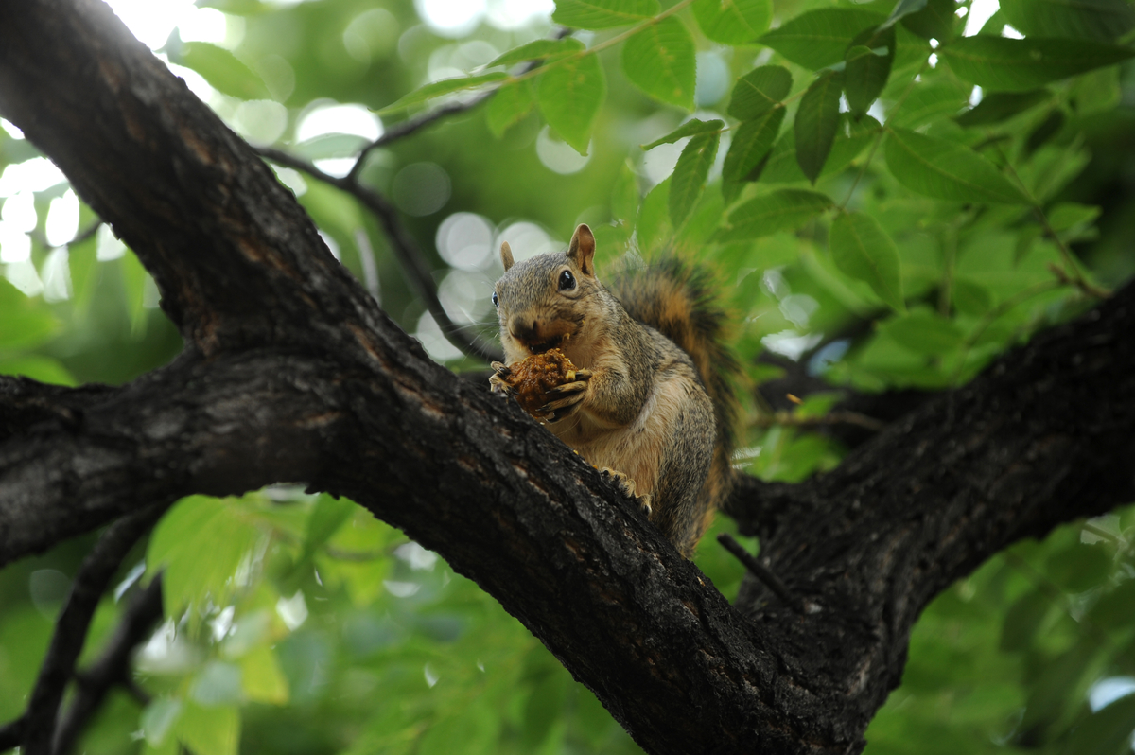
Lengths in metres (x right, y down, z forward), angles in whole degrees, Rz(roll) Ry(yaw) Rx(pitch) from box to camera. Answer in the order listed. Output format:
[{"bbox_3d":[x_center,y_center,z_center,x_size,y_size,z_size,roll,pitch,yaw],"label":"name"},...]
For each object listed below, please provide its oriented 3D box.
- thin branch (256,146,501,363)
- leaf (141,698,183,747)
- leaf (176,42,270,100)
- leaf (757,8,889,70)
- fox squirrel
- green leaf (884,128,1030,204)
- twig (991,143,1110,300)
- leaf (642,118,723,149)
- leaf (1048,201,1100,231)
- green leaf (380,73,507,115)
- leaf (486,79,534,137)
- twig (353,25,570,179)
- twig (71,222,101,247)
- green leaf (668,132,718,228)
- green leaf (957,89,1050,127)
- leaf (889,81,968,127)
[{"bbox_3d":[-0.119,-0.086,4.150,0.220,0.045,0.045,41,0,0],"label":"thin branch"},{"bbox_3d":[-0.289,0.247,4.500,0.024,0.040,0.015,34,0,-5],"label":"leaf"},{"bbox_3d":[-0.222,-0.197,4.050,0.066,0.028,0.016,30,0,-4],"label":"leaf"},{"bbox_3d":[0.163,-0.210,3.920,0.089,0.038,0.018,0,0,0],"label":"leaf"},{"bbox_3d":[0.028,0.008,3.780,0.155,0.185,0.098,16,-24,-40],"label":"fox squirrel"},{"bbox_3d":[0.248,-0.135,4.000,0.105,0.020,0.041,26,-66,-13],"label":"green leaf"},{"bbox_3d":[0.318,-0.103,4.150,0.022,0.130,0.030,-37,0,5],"label":"twig"},{"bbox_3d":[0.069,-0.147,3.800,0.051,0.013,0.022,-16,0,2],"label":"leaf"},{"bbox_3d":[0.331,-0.107,4.120,0.036,0.012,0.017,-14,-64,7],"label":"leaf"},{"bbox_3d":[-0.077,-0.174,3.850,0.084,0.013,0.025,-15,0,2],"label":"green leaf"},{"bbox_3d":[-0.035,-0.167,3.900,0.027,0.038,0.012,19,0,-3],"label":"leaf"},{"bbox_3d":[-0.072,-0.182,4.200,0.182,0.022,0.035,-34,0,5],"label":"twig"},{"bbox_3d":[-0.337,-0.100,4.400,0.029,0.009,0.008,-36,0,0],"label":"twig"},{"bbox_3d":[0.079,-0.121,3.870,0.019,0.068,0.014,25,16,-1],"label":"green leaf"},{"bbox_3d":[0.285,-0.176,4.120,0.067,0.016,0.020,-17,-64,9],"label":"green leaf"},{"bbox_3d":[0.232,-0.173,4.030,0.051,0.015,0.028,-10,-64,5],"label":"leaf"}]

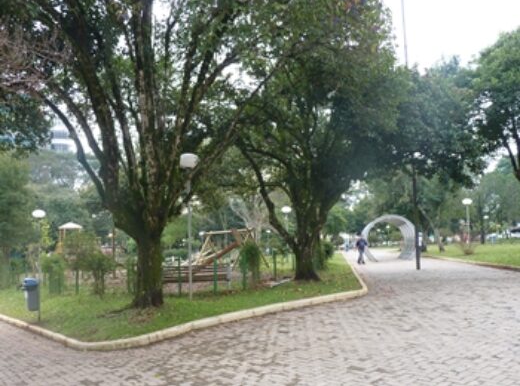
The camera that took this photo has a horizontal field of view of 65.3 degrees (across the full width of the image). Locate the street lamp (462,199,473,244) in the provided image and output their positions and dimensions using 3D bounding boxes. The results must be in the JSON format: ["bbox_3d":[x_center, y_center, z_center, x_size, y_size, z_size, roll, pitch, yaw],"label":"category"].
[{"bbox_3d":[13.903,2.207,27.289,0.450,3.691,0.450,-2,-6,0],"label":"street lamp"}]

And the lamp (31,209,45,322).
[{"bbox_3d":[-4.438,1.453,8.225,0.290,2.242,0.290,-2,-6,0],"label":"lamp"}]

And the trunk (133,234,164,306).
[{"bbox_3d":[-2.484,1.723,9.178,0.600,1.514,0.600,-2,-6,0],"label":"trunk"}]

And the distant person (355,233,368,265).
[{"bbox_3d":[5.252,2.881,21.174,0.550,1.631,0.400,-2,-6,6],"label":"distant person"}]

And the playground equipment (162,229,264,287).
[{"bbox_3d":[-1.632,2.160,14.404,3.500,1.793,2.200,-1,-6,-3],"label":"playground equipment"}]

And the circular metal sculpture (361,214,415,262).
[{"bbox_3d":[7.460,2.653,24.148,2.950,2.700,2.100,-2,-6,7],"label":"circular metal sculpture"}]

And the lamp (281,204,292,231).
[{"bbox_3d":[1.574,2.382,24.125,0.450,3.287,0.450,-2,-6,0],"label":"lamp"}]

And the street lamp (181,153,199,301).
[{"bbox_3d":[-1.676,0.775,9.802,0.420,3.543,0.420,-2,-6,0],"label":"street lamp"}]

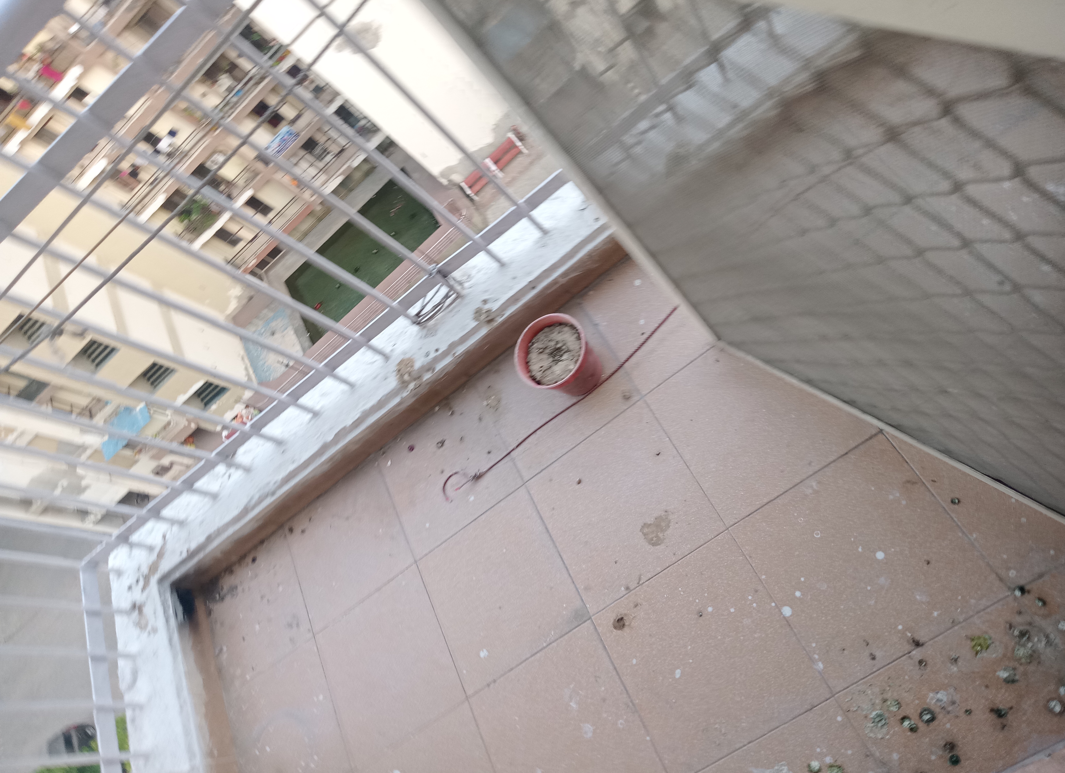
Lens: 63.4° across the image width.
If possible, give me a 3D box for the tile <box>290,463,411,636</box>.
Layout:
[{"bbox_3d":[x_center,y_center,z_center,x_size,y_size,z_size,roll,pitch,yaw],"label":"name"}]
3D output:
[{"bbox_3d":[-0.413,0.358,1.914,0.302,0.015,0.266,-37,58,15],"label":"tile"}]

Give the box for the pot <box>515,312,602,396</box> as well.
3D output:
[{"bbox_3d":[0.064,-0.051,1.693,0.153,0.124,0.153,-11,68,27],"label":"pot"}]

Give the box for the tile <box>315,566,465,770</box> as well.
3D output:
[{"bbox_3d":[-0.299,0.574,1.768,0.302,0.015,0.302,-37,58,15],"label":"tile"}]

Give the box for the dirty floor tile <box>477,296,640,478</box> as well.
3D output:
[{"bbox_3d":[0.055,0.008,1.761,0.302,0.015,0.266,-37,58,15],"label":"dirty floor tile"}]

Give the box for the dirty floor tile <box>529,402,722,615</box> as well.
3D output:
[{"bbox_3d":[0.169,0.223,1.615,0.302,0.015,0.302,-37,58,15],"label":"dirty floor tile"}]

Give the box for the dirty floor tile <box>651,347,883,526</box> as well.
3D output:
[{"bbox_3d":[0.403,0.048,1.539,0.302,0.015,0.302,-37,58,15],"label":"dirty floor tile"}]

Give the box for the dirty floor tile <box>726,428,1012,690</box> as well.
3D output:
[{"bbox_3d":[0.524,0.278,1.384,0.302,0.015,0.302,-37,58,15],"label":"dirty floor tile"}]

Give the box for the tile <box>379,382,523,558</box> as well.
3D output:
[{"bbox_3d":[-0.179,0.183,1.837,0.302,0.015,0.266,-37,58,15],"label":"tile"}]

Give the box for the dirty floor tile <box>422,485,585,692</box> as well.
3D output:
[{"bbox_3d":[-0.065,0.399,1.692,0.302,0.015,0.302,-37,58,15],"label":"dirty floor tile"}]

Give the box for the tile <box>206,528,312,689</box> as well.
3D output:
[{"bbox_3d":[-0.633,0.524,1.986,0.269,0.015,0.266,-37,58,15],"label":"tile"}]

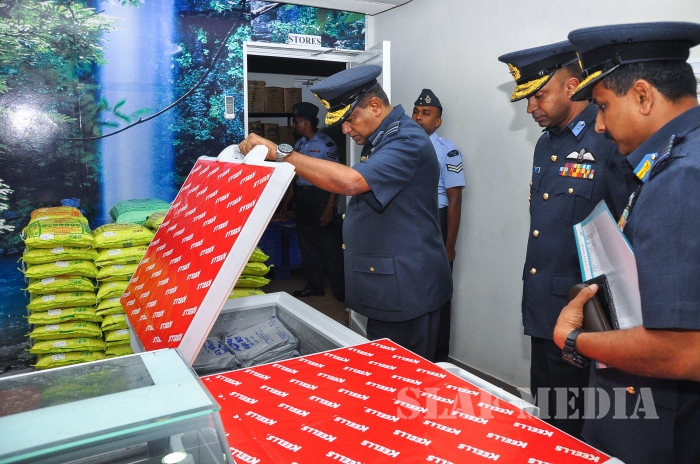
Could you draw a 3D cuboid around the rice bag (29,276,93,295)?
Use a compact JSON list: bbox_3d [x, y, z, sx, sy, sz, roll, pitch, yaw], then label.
[{"bbox_3d":[-1.516,0.239,2.737,0.291,0.085,0.380,-7,11,-32],"label":"rice bag"}]

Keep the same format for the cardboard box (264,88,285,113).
[{"bbox_3d":[-0.860,-1.386,5.543,0.214,0.260,0.300,-7,11,-32],"label":"cardboard box"}]

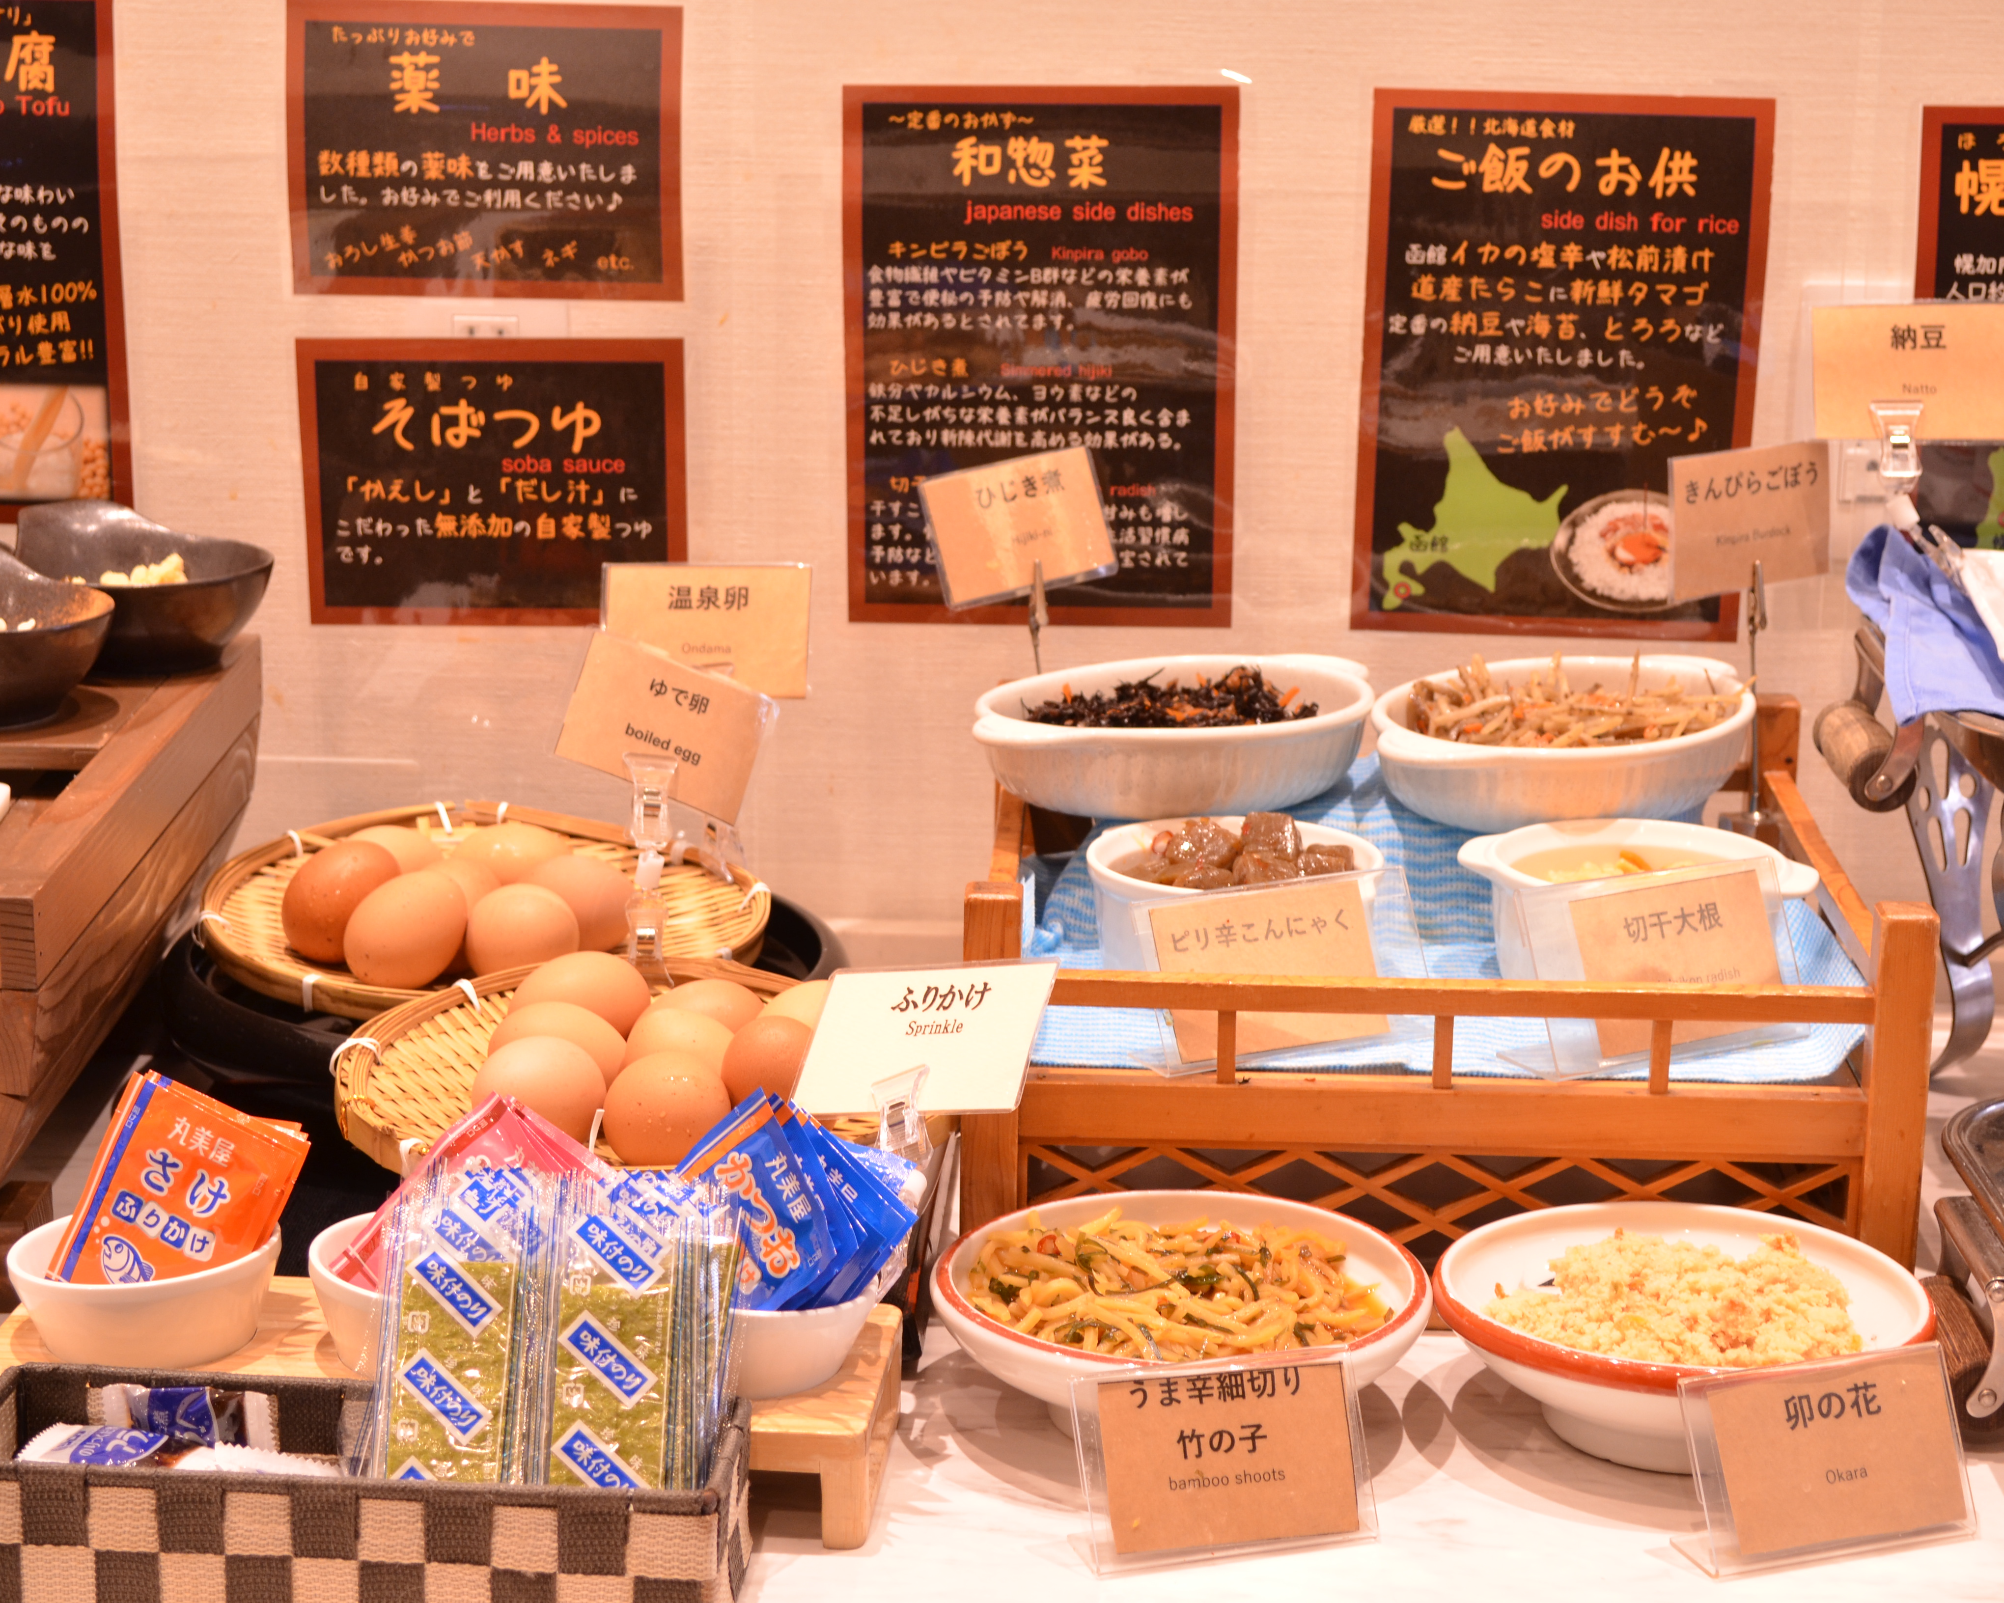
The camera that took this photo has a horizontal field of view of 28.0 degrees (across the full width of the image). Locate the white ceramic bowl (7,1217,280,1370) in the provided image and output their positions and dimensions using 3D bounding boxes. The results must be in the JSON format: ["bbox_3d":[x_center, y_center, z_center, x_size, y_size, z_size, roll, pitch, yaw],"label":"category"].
[{"bbox_3d":[-0.276,0.158,1.303,0.089,0.036,0.089,1,15,0],"label":"white ceramic bowl"}]

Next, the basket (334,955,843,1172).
[{"bbox_3d":[-0.129,0.110,1.455,0.222,0.032,0.222,1,16,0],"label":"basket"}]

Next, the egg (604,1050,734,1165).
[{"bbox_3d":[-0.118,0.109,1.425,0.045,0.042,0.052,1,15,0],"label":"egg"}]

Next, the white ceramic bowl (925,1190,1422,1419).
[{"bbox_3d":[0.062,0.182,1.349,0.167,0.049,0.167,1,15,0],"label":"white ceramic bowl"}]

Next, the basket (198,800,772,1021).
[{"bbox_3d":[-0.204,0.053,1.608,0.226,0.034,0.226,1,18,0],"label":"basket"}]

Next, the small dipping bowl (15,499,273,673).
[{"bbox_3d":[-0.354,-0.087,1.671,0.111,0.055,0.108,-3,16,-15],"label":"small dipping bowl"}]

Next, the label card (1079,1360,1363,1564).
[{"bbox_3d":[0.070,0.205,1.258,0.092,0.052,0.031,-4,16,-16],"label":"label card"}]

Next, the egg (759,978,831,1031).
[{"bbox_3d":[-0.064,0.085,1.467,0.053,0.042,0.042,-7,0,-30],"label":"egg"}]

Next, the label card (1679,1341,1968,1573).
[{"bbox_3d":[0.259,0.206,1.262,0.091,0.052,0.031,-5,17,-18],"label":"label card"}]

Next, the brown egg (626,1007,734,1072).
[{"bbox_3d":[-0.114,0.093,1.435,0.053,0.042,0.042,21,0,30],"label":"brown egg"}]

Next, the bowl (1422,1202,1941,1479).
[{"bbox_3d":[0.227,0.185,1.346,0.165,0.047,0.165,1,16,0],"label":"bowl"}]

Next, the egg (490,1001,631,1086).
[{"bbox_3d":[-0.159,0.090,1.444,0.053,0.042,0.042,9,0,39],"label":"egg"}]

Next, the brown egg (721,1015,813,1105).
[{"bbox_3d":[-0.083,0.097,1.460,0.043,0.044,0.050,1,15,0],"label":"brown egg"}]

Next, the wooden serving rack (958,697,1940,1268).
[{"bbox_3d":[0.160,0.068,1.564,0.337,0.152,0.313,1,16,2],"label":"wooden serving rack"}]

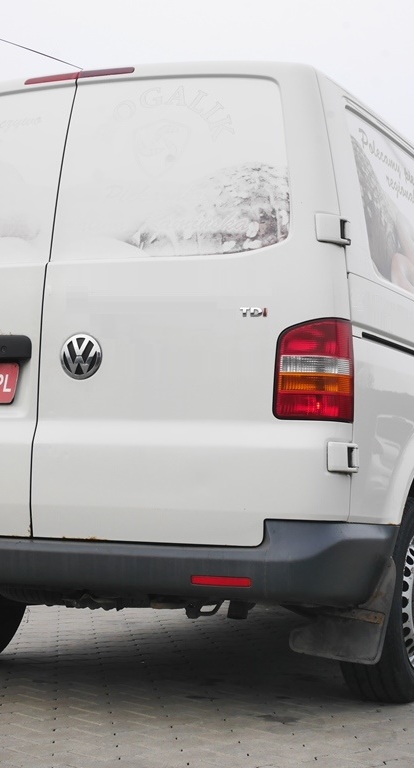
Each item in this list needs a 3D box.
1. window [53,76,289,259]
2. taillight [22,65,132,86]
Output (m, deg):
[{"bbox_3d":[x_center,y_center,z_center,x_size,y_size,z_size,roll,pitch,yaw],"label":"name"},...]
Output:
[{"bbox_3d":[-0.091,-0.638,4.152,0.715,0.576,0.050,0,-16,18],"label":"window"},{"bbox_3d":[-0.392,-0.943,4.368,0.380,0.030,0.030,0,-18,24],"label":"taillight"}]

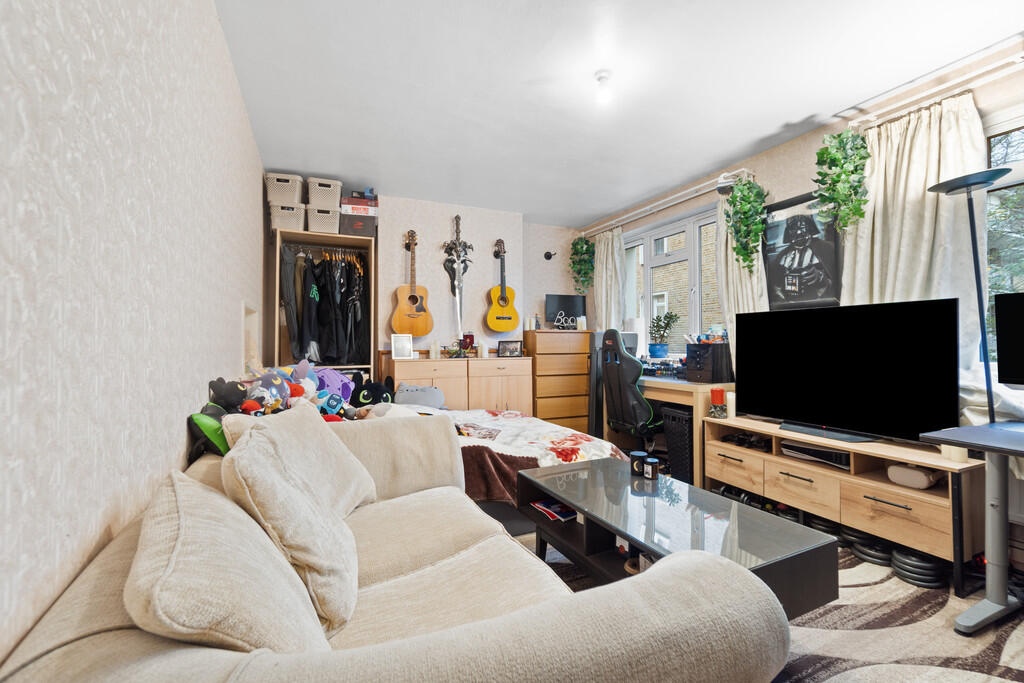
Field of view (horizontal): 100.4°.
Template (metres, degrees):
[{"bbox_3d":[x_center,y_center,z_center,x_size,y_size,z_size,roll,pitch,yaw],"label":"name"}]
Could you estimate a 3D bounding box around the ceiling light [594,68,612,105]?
[{"bbox_3d":[0.481,-1.333,2.244,0.095,0.174,0.095,0,0,0],"label":"ceiling light"}]

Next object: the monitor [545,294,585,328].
[{"bbox_3d":[0.630,-0.325,4.982,0.550,0.420,0.180,0,0,-22],"label":"monitor"}]

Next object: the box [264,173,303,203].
[{"bbox_3d":[-1.867,-1.226,3.553,0.265,0.222,0.360,0,0,-18],"label":"box"}]

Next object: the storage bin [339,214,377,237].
[{"bbox_3d":[-1.457,-1.059,4.019,0.308,0.189,0.280,0,0,-25],"label":"storage bin"}]

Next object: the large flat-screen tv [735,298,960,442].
[{"bbox_3d":[1.941,0.184,2.650,0.202,0.786,1.222,0,0,-25],"label":"large flat-screen tv"}]

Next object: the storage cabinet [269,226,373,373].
[{"bbox_3d":[-1.731,0.094,3.992,0.792,2.077,0.500,0,0,-25],"label":"storage cabinet"}]

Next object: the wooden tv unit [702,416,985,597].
[{"bbox_3d":[1.860,0.855,2.584,0.390,0.555,1.353,0,0,-25],"label":"wooden tv unit"}]

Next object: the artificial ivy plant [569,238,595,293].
[{"bbox_3d":[0.847,-0.926,5.200,0.270,0.707,0.230,0,0,-25],"label":"artificial ivy plant"}]

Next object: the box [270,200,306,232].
[{"bbox_3d":[-1.855,-1.006,3.581,0.265,0.222,0.360,0,0,-20],"label":"box"}]

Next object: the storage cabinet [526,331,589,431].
[{"bbox_3d":[0.485,0.498,4.963,0.715,1.224,0.450,0,0,-24],"label":"storage cabinet"}]

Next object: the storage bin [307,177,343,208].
[{"bbox_3d":[-1.615,-1.228,3.683,0.265,0.222,0.360,0,0,-22],"label":"storage bin"}]

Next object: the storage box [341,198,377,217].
[{"bbox_3d":[-1.441,-1.229,4.021,0.317,0.163,0.270,0,0,-25],"label":"storage box"}]

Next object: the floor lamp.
[{"bbox_3d":[2.030,0.180,1.860,0.280,1.840,0.280,0,0,-25],"label":"floor lamp"}]

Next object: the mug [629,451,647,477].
[{"bbox_3d":[0.668,0.648,2.270,0.090,0.105,0.090,0,0,16],"label":"mug"}]

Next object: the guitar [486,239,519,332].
[{"bbox_3d":[-0.110,-0.599,4.590,0.372,0.995,0.120,0,0,-25],"label":"guitar"}]

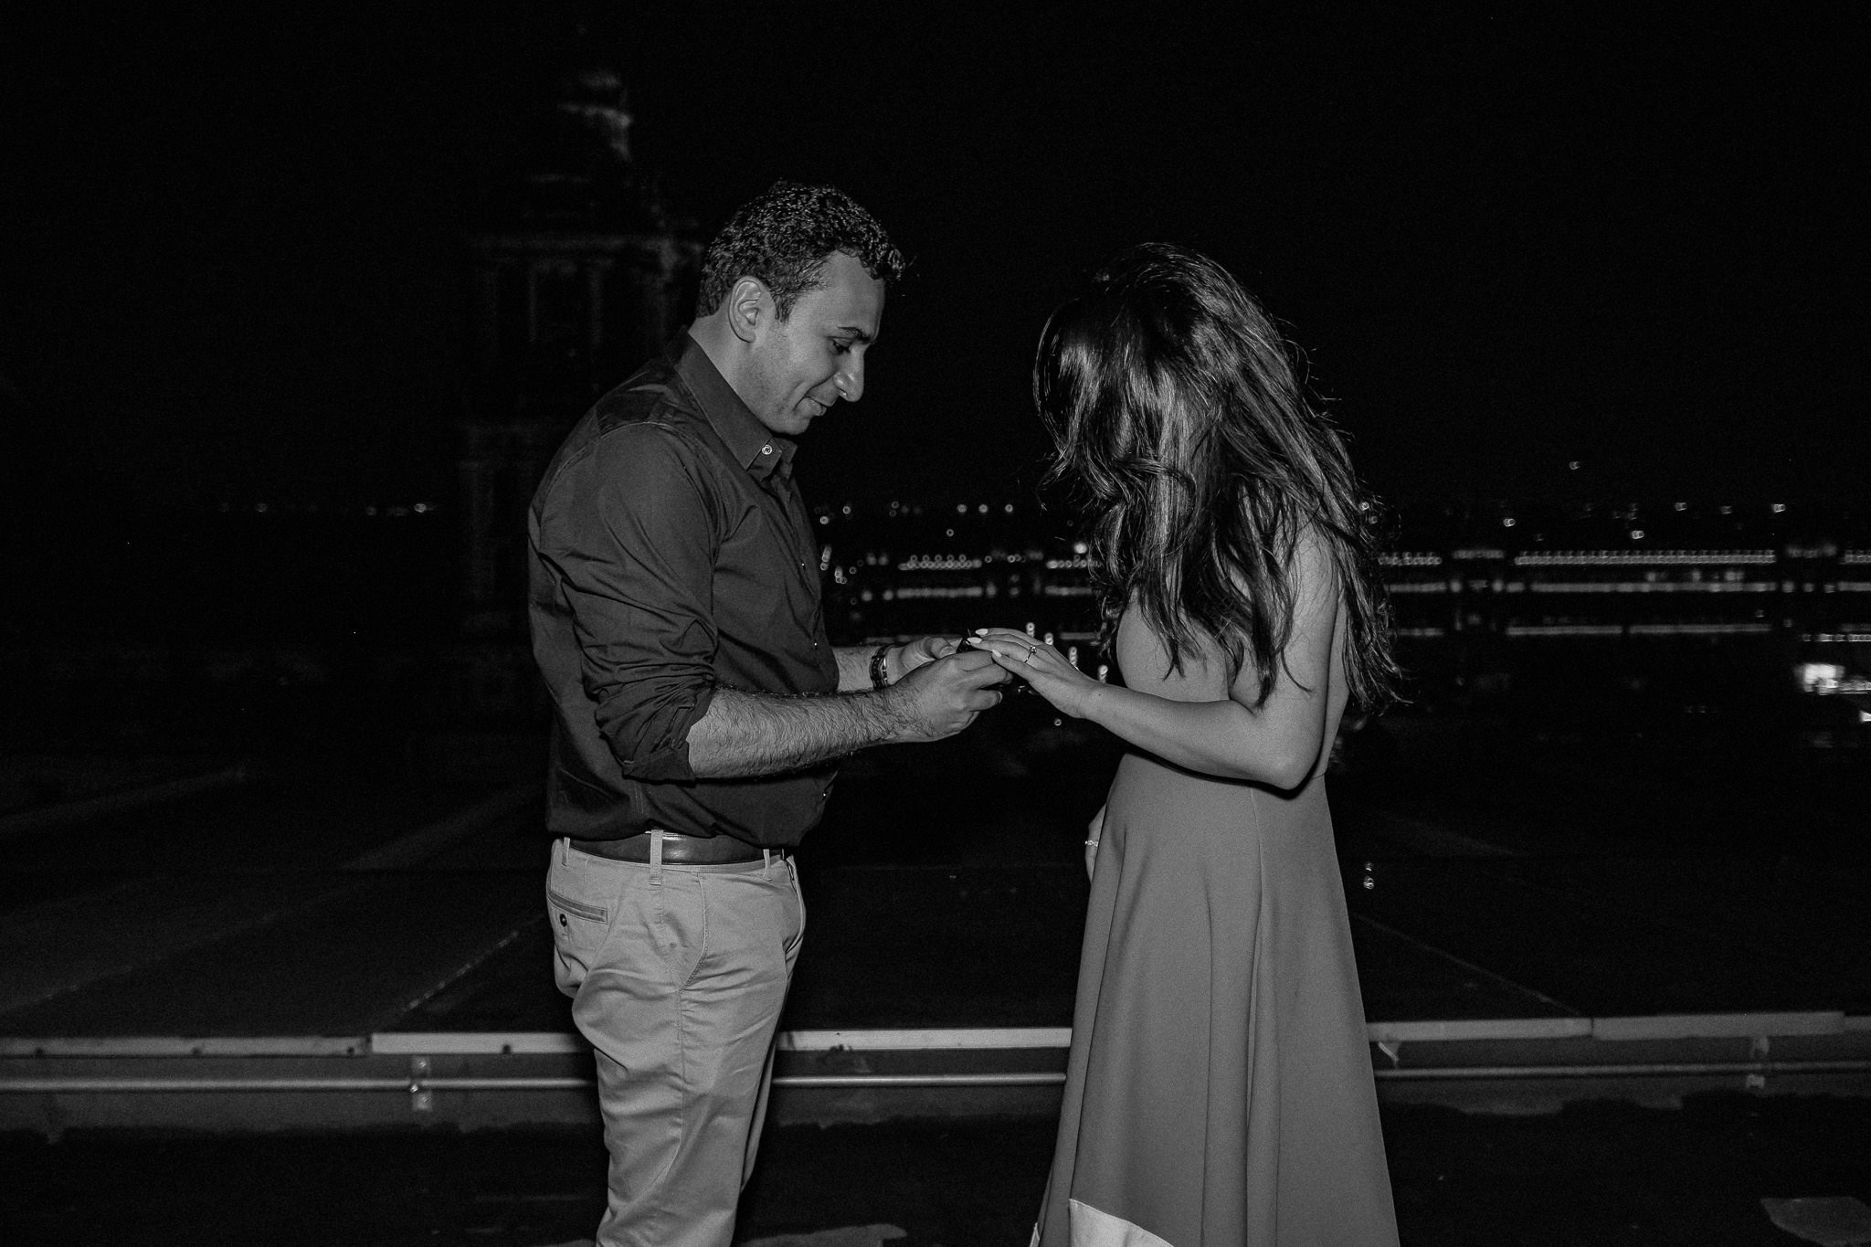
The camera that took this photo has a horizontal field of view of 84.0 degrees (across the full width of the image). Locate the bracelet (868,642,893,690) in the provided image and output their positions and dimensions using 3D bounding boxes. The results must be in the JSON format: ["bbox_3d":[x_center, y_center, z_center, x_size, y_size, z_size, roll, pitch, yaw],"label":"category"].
[{"bbox_3d":[-0.056,0.052,1.220,0.019,0.058,0.058,4,0,22],"label":"bracelet"}]

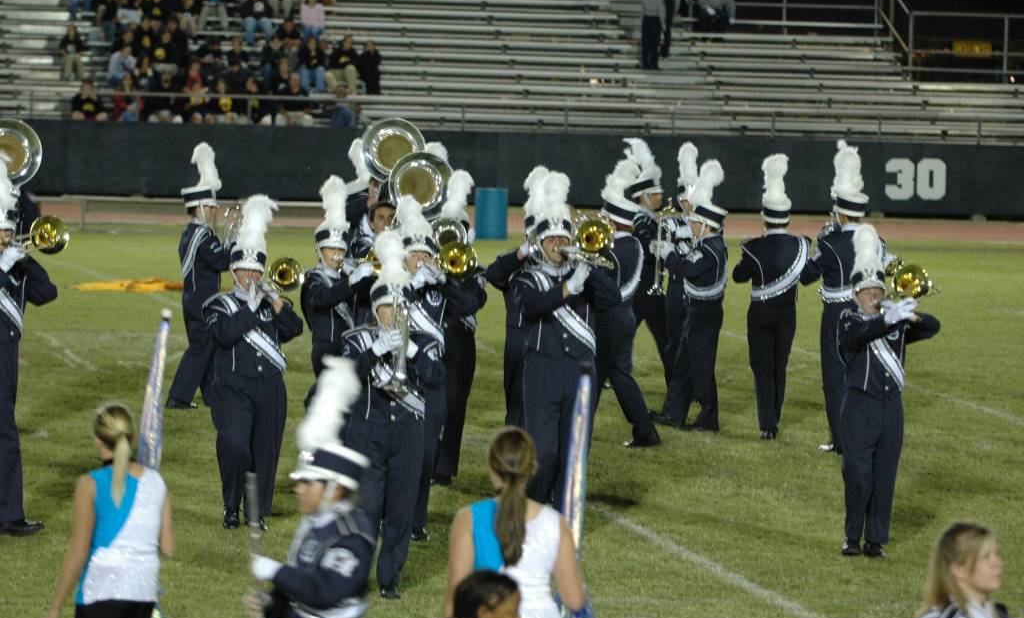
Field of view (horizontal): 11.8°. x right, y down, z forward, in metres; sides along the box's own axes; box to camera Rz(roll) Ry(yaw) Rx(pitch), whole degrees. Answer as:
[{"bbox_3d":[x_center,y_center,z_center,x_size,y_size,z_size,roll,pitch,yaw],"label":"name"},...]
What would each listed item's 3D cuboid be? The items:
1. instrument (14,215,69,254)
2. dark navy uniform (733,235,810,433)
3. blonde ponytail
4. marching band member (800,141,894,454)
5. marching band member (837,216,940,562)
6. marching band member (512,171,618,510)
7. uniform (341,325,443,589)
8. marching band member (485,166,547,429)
[{"bbox_3d":[-2.684,-0.425,28.200,0.300,0.230,0.800,1,4,-13],"label":"instrument"},{"bbox_3d":[1.969,0.176,36.941,0.600,1.520,0.420,0,4,-10],"label":"dark navy uniform"},{"bbox_3d":[-1.698,0.624,21.068,0.175,0.440,0.220,0,4,-14],"label":"blonde ponytail"},{"bbox_3d":[2.335,-0.080,34.400,0.660,2.150,0.550,0,4,-16],"label":"marching band member"},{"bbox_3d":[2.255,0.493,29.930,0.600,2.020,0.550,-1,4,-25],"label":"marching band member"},{"bbox_3d":[0.346,0.196,31.869,0.660,2.167,0.520,0,4,-12],"label":"marching band member"},{"bbox_3d":[-0.674,0.830,27.631,0.560,1.490,0.460,0,4,-14],"label":"uniform"},{"bbox_3d":[0.166,-0.008,35.305,0.640,2.036,0.500,0,4,-12],"label":"marching band member"}]

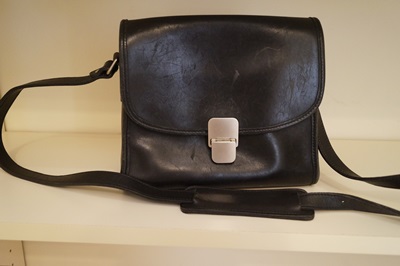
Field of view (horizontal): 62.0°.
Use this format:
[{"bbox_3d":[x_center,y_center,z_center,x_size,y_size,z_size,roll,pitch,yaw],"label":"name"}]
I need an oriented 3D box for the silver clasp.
[{"bbox_3d":[0.027,0.009,0.380,0.035,0.052,0.010,0,6,1],"label":"silver clasp"}]

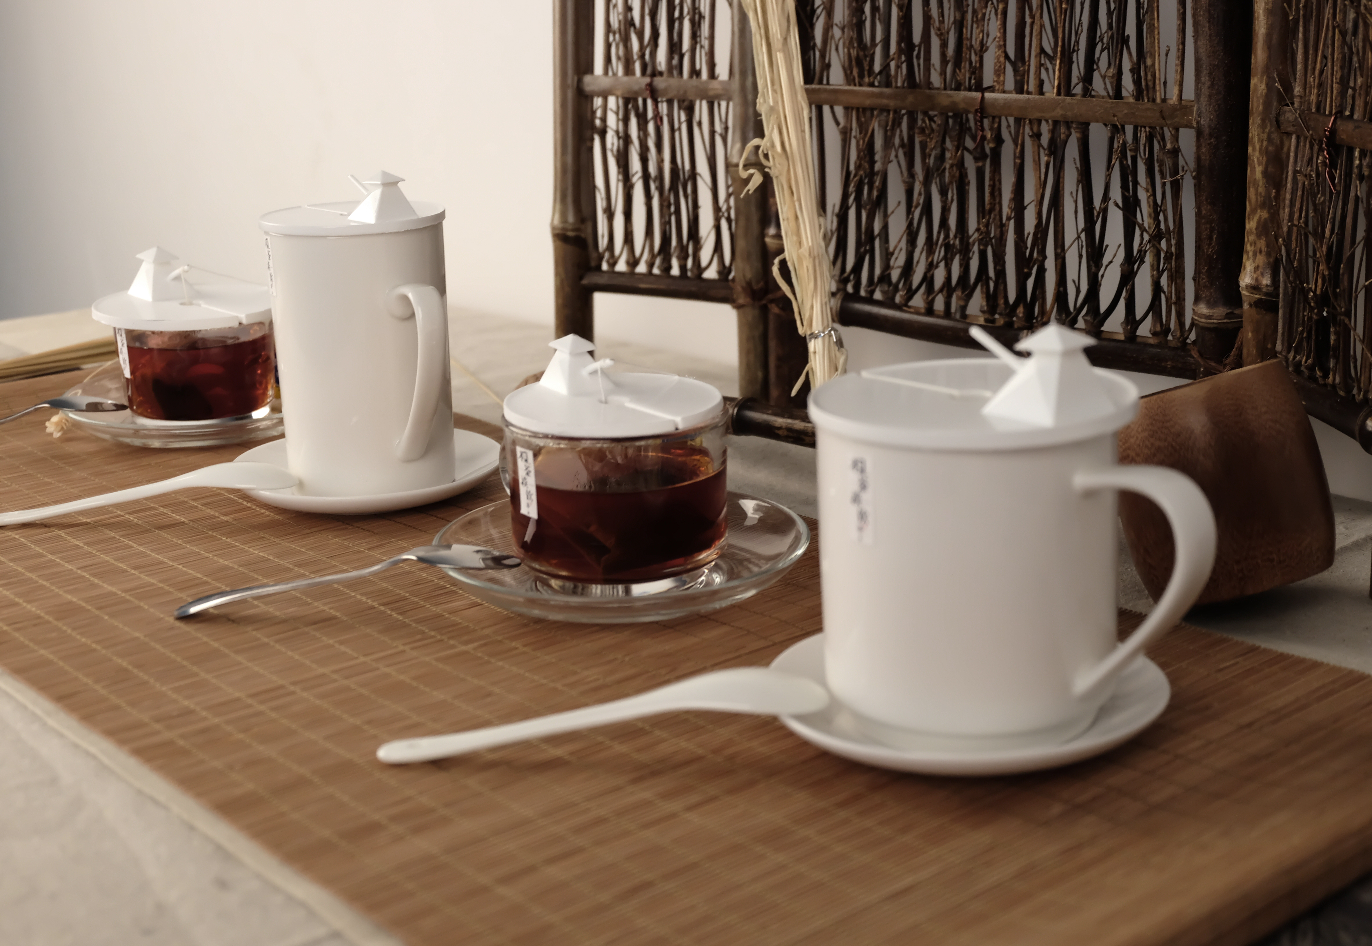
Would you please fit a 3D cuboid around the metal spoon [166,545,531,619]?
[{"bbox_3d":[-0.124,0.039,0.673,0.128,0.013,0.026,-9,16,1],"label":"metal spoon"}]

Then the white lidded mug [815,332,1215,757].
[{"bbox_3d":[0.098,0.013,0.544,0.094,0.116,0.127,-17,22,-42],"label":"white lidded mug"}]

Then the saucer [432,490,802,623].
[{"bbox_3d":[-0.024,0.033,0.702,0.143,0.018,0.143,-2,16,1],"label":"saucer"}]

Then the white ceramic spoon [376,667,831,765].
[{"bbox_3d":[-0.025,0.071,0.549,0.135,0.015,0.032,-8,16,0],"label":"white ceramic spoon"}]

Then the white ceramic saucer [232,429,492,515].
[{"bbox_3d":[-0.142,0.001,0.828,0.121,0.014,0.121,-2,16,1],"label":"white ceramic saucer"}]

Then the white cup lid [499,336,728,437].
[{"bbox_3d":[-0.027,-0.033,0.683,0.082,0.026,0.082,-2,16,1],"label":"white cup lid"}]

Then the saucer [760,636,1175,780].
[{"bbox_3d":[0.085,0.069,0.565,0.121,0.014,0.121,0,16,9],"label":"saucer"}]

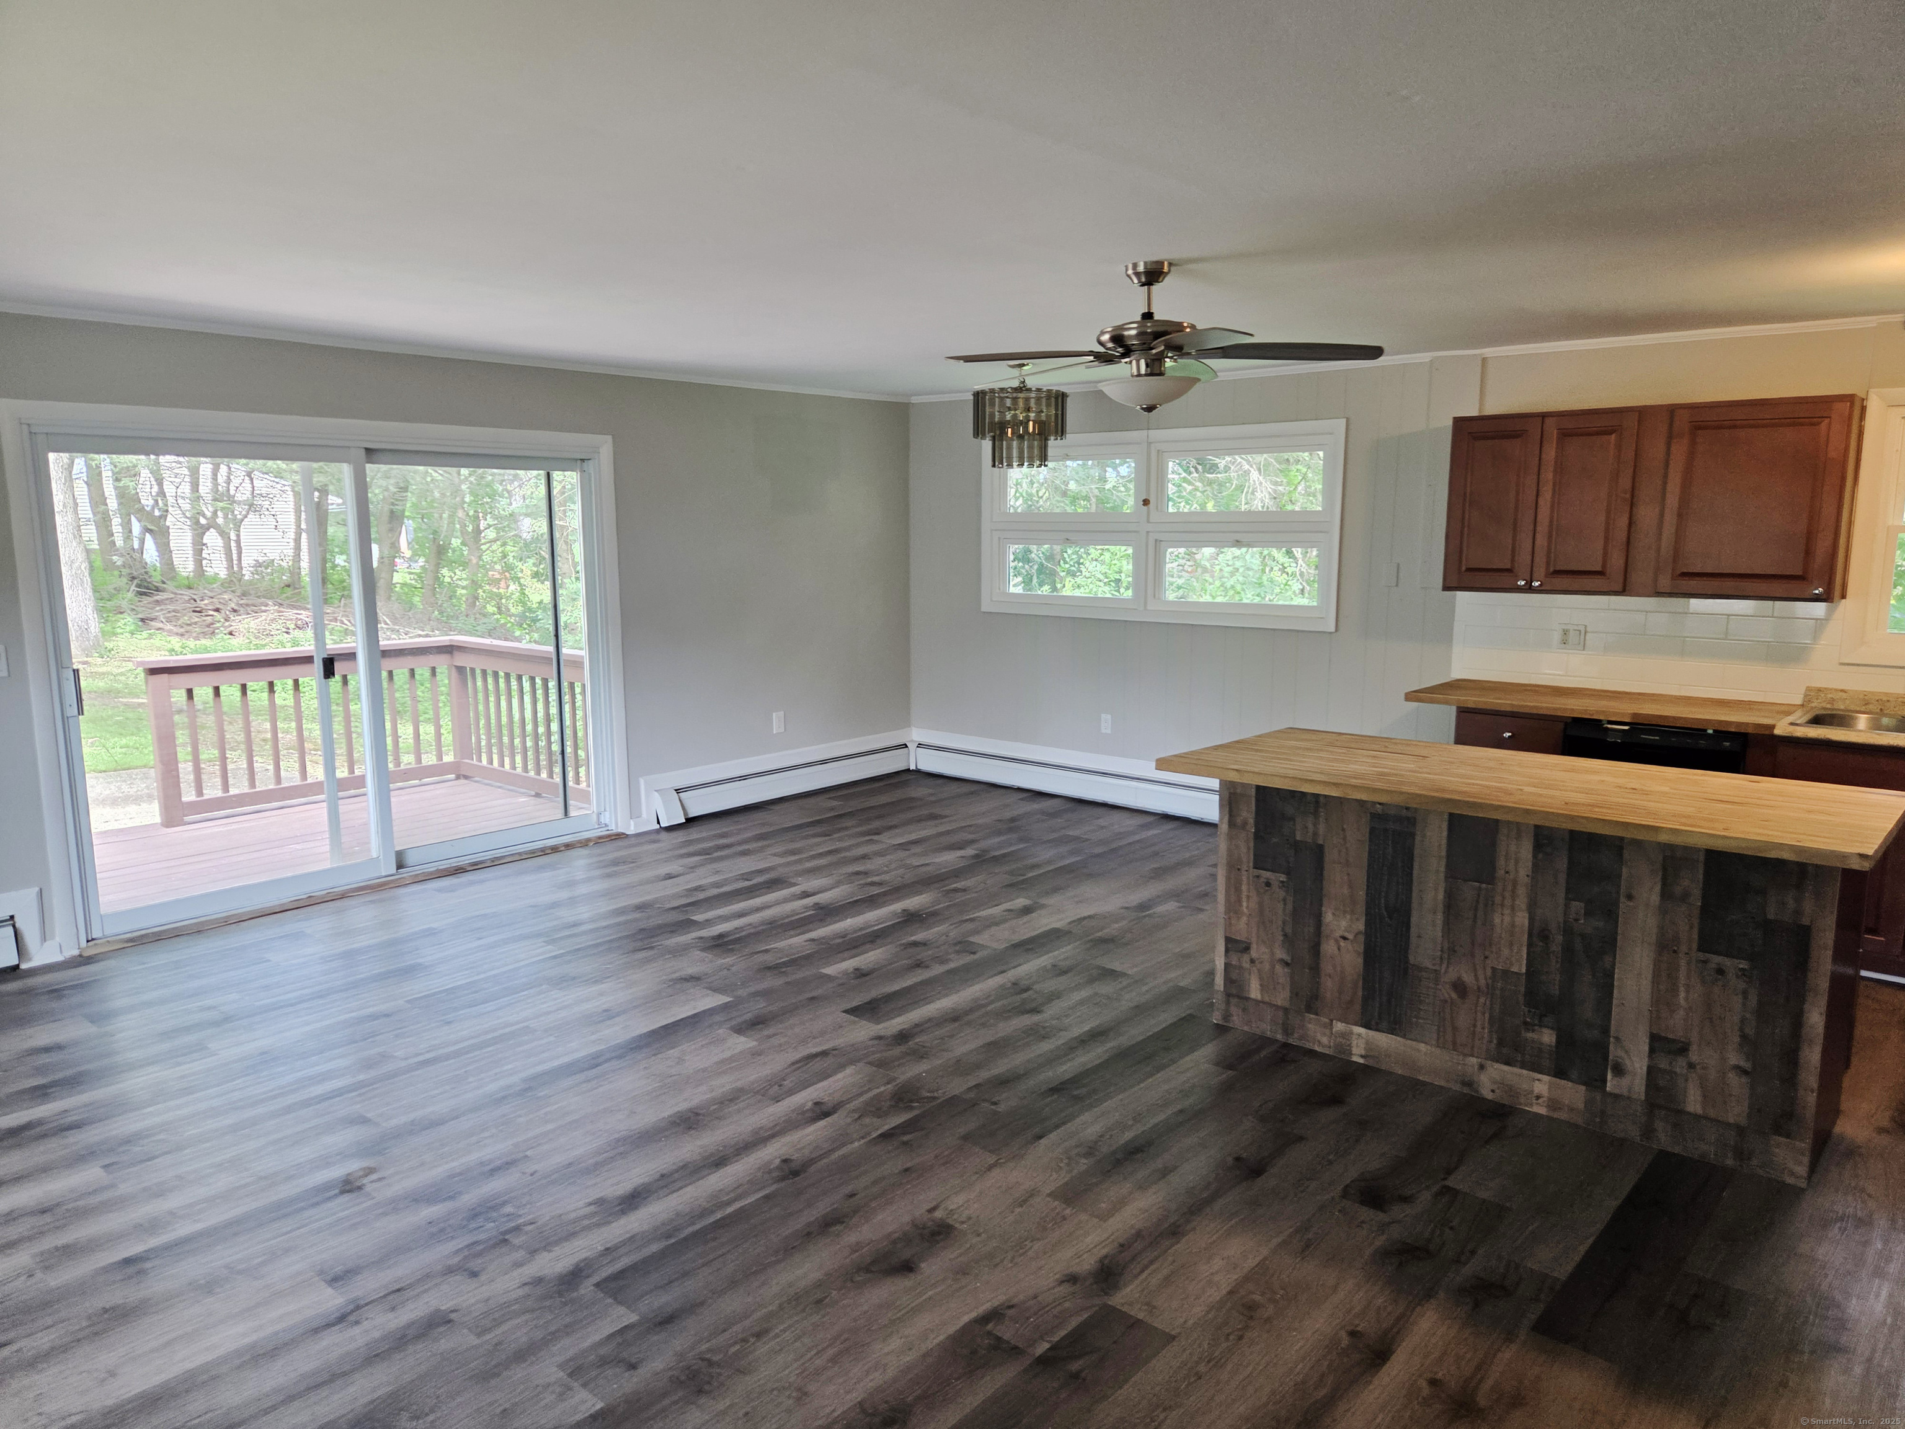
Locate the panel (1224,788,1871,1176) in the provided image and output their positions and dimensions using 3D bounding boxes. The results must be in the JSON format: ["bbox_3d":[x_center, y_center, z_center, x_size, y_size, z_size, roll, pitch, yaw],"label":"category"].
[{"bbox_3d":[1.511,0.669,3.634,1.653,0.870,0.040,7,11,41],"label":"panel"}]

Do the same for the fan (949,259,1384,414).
[{"bbox_3d":[0.571,-1.098,3.729,1.340,0.430,1.340,7,11,41],"label":"fan"}]

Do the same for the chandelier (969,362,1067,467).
[{"bbox_3d":[0.347,-1.497,6.382,0.481,0.501,0.481,0,9,0],"label":"chandelier"}]

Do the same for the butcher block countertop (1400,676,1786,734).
[{"bbox_3d":[2.655,-0.044,5.220,1.348,0.040,0.630,7,11,41],"label":"butcher block countertop"}]

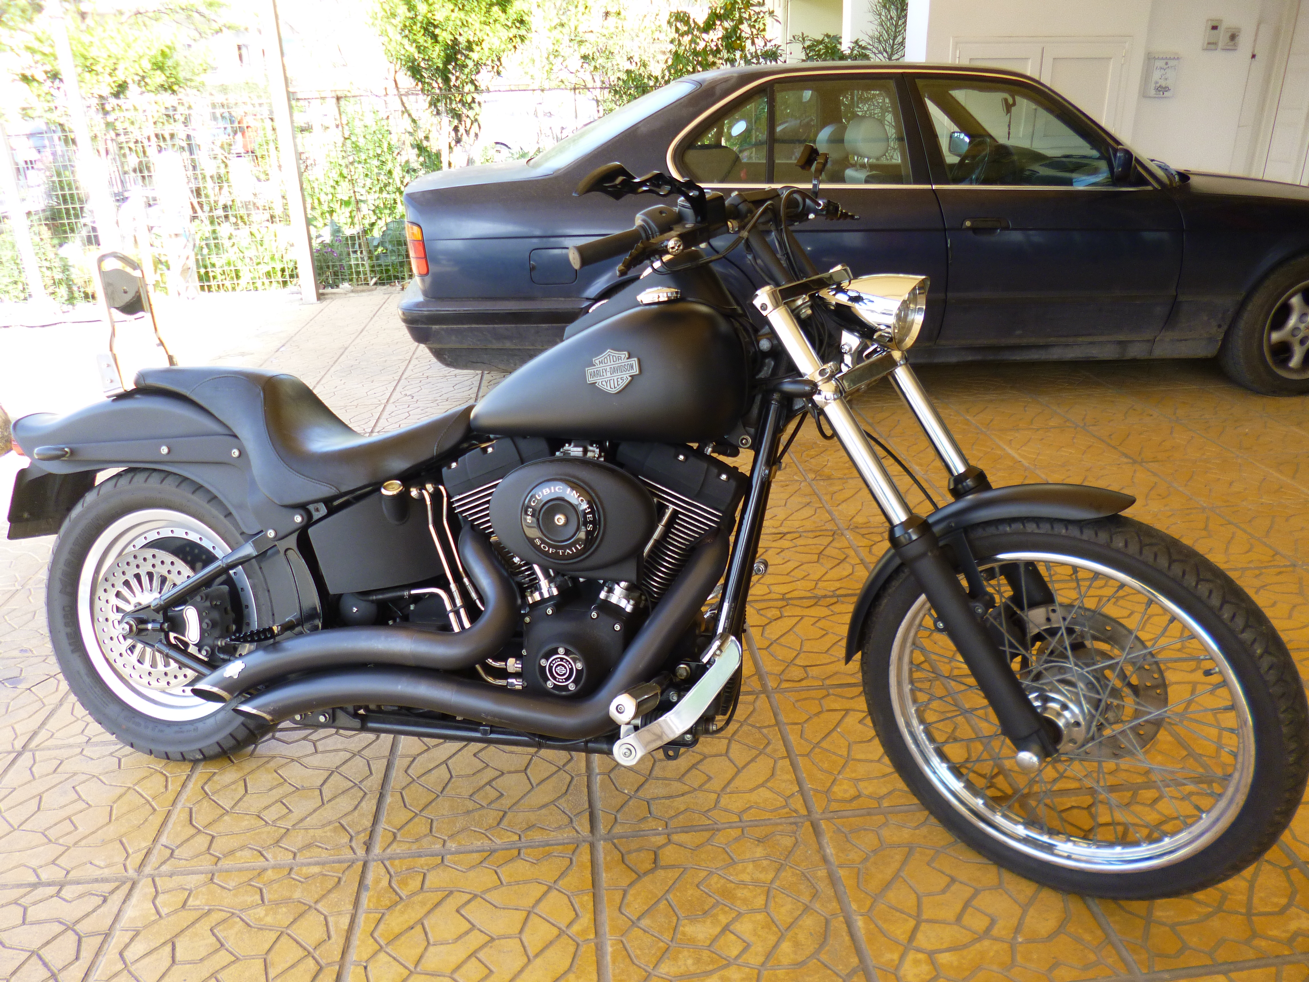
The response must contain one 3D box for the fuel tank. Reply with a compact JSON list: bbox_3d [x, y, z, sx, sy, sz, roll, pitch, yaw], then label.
[{"bbox_3d":[-0.067,-0.217,1.653,0.530,0.250,0.360,4,5,14],"label":"fuel tank"}]

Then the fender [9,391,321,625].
[{"bbox_3d":[-1.026,0.012,1.910,0.820,0.450,0.220,4,5,14],"label":"fender"}]

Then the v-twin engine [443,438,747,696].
[{"bbox_3d":[-0.122,0.158,1.640,0.550,0.510,0.380,4,5,14],"label":"v-twin engine"}]

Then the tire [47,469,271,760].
[{"bbox_3d":[-0.994,0.254,1.918,0.645,0.645,0.165,4,5,14],"label":"tire"}]

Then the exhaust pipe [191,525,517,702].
[{"bbox_3d":[-0.540,0.220,1.615,0.630,0.350,0.160,4,5,14],"label":"exhaust pipe"}]

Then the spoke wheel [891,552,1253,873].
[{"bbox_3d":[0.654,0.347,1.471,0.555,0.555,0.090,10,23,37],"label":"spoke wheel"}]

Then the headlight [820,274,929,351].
[{"bbox_3d":[0.355,-0.295,1.476,0.190,0.125,0.125,15,26,36],"label":"headlight"}]

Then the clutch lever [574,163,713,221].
[{"bbox_3d":[-0.020,-0.439,1.328,0.210,0.085,0.060,-5,16,-32],"label":"clutch lever"}]

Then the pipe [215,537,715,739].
[{"bbox_3d":[-0.321,0.235,1.566,0.880,0.400,0.170,4,5,14],"label":"pipe"}]

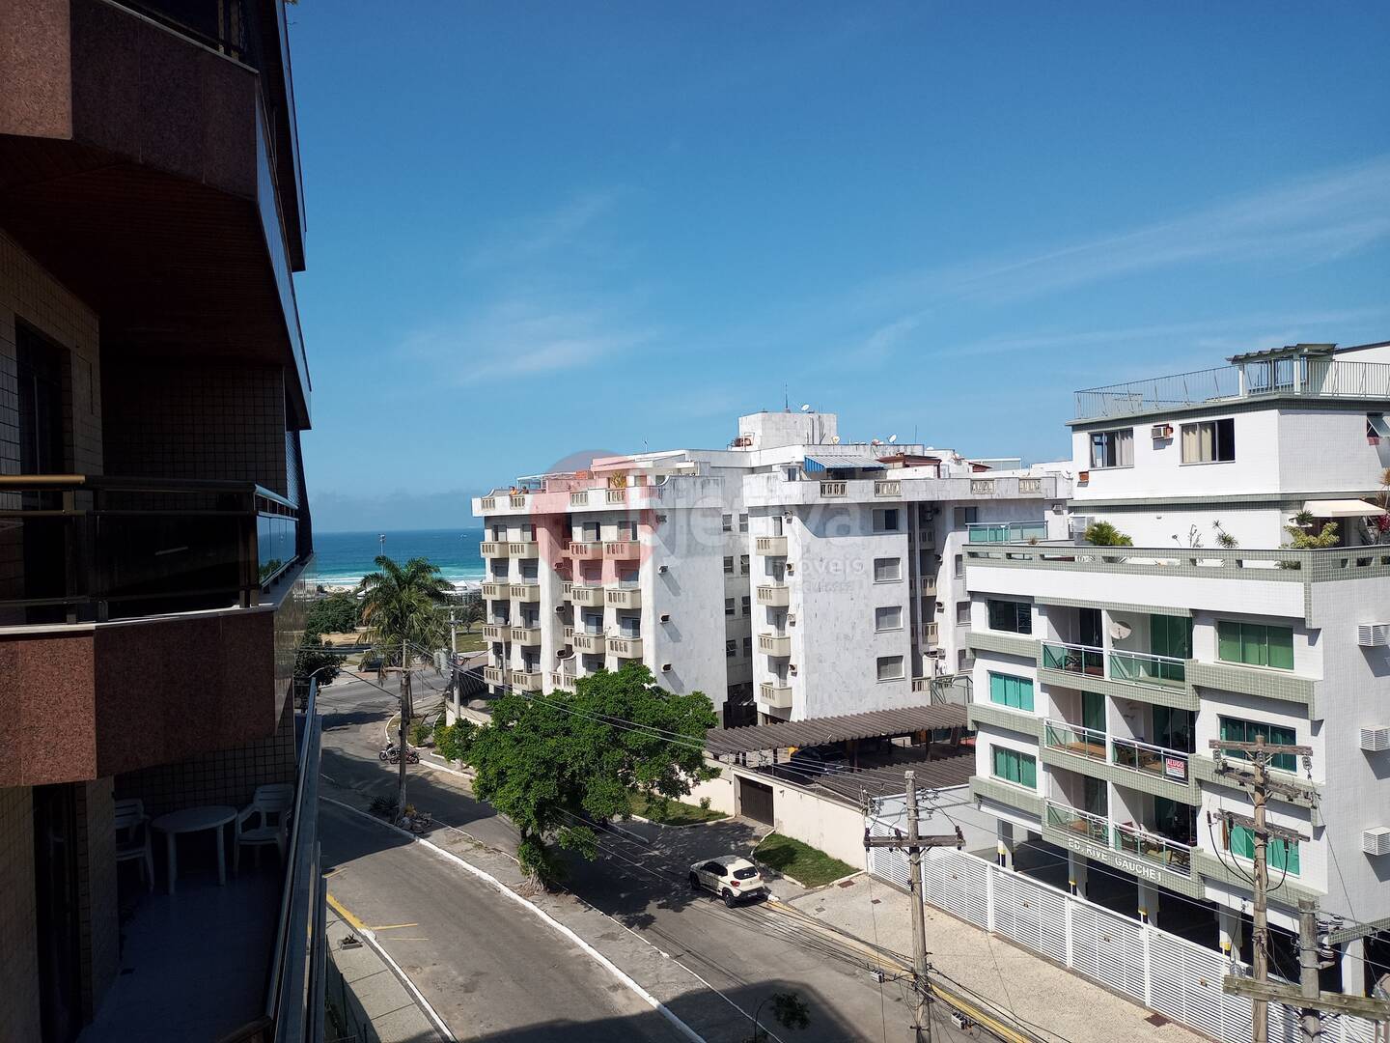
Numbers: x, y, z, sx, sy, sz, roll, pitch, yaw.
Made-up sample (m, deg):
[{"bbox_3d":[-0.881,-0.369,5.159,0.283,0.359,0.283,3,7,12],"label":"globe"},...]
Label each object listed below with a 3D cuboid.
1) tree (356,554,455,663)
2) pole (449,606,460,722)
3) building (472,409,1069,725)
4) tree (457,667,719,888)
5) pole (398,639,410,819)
[{"bbox_3d":[-22.507,9.060,86.734,7.600,12.800,7.600,-2,0,0],"label":"tree"},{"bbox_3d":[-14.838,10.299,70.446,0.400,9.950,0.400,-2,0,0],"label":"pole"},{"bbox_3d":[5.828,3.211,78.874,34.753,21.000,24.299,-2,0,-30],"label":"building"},{"bbox_3d":[-4.434,10.525,48.321,10.800,9.000,10.000,-2,0,0],"label":"tree"},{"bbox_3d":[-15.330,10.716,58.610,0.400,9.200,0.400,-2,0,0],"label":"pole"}]

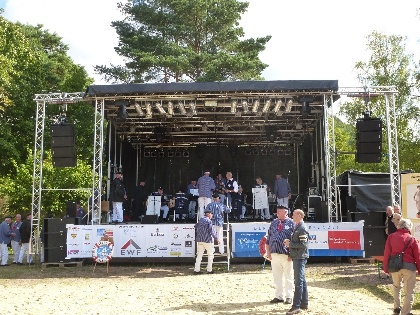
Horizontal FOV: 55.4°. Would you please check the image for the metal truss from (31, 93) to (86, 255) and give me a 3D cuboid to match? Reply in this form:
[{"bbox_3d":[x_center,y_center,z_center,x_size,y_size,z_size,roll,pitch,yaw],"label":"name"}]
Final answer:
[{"bbox_3d":[-5.117,0.517,13.454,1.700,5.400,0.320,-1,-8,3],"label":"metal truss"}]

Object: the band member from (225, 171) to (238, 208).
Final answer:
[{"bbox_3d":[0.788,1.446,14.334,0.450,1.780,0.520,7,-11,-44],"label":"band member"}]

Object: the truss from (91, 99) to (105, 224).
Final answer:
[{"bbox_3d":[-3.625,0.071,13.040,0.300,4.167,0.300,-1,-8,2],"label":"truss"}]

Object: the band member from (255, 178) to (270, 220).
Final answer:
[{"bbox_3d":[2.244,1.768,17.114,0.550,1.744,0.420,-4,-8,25],"label":"band member"}]

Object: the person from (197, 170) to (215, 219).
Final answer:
[{"bbox_3d":[-0.193,1.403,14.038,0.580,1.800,0.360,-1,-8,6],"label":"person"}]

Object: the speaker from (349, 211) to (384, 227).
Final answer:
[{"bbox_3d":[5.128,2.008,12.994,1.100,0.490,0.720,-1,-8,3],"label":"speaker"}]

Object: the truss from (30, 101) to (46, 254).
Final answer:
[{"bbox_3d":[-5.615,0.599,13.093,0.300,5.030,0.300,-1,-8,2],"label":"truss"}]

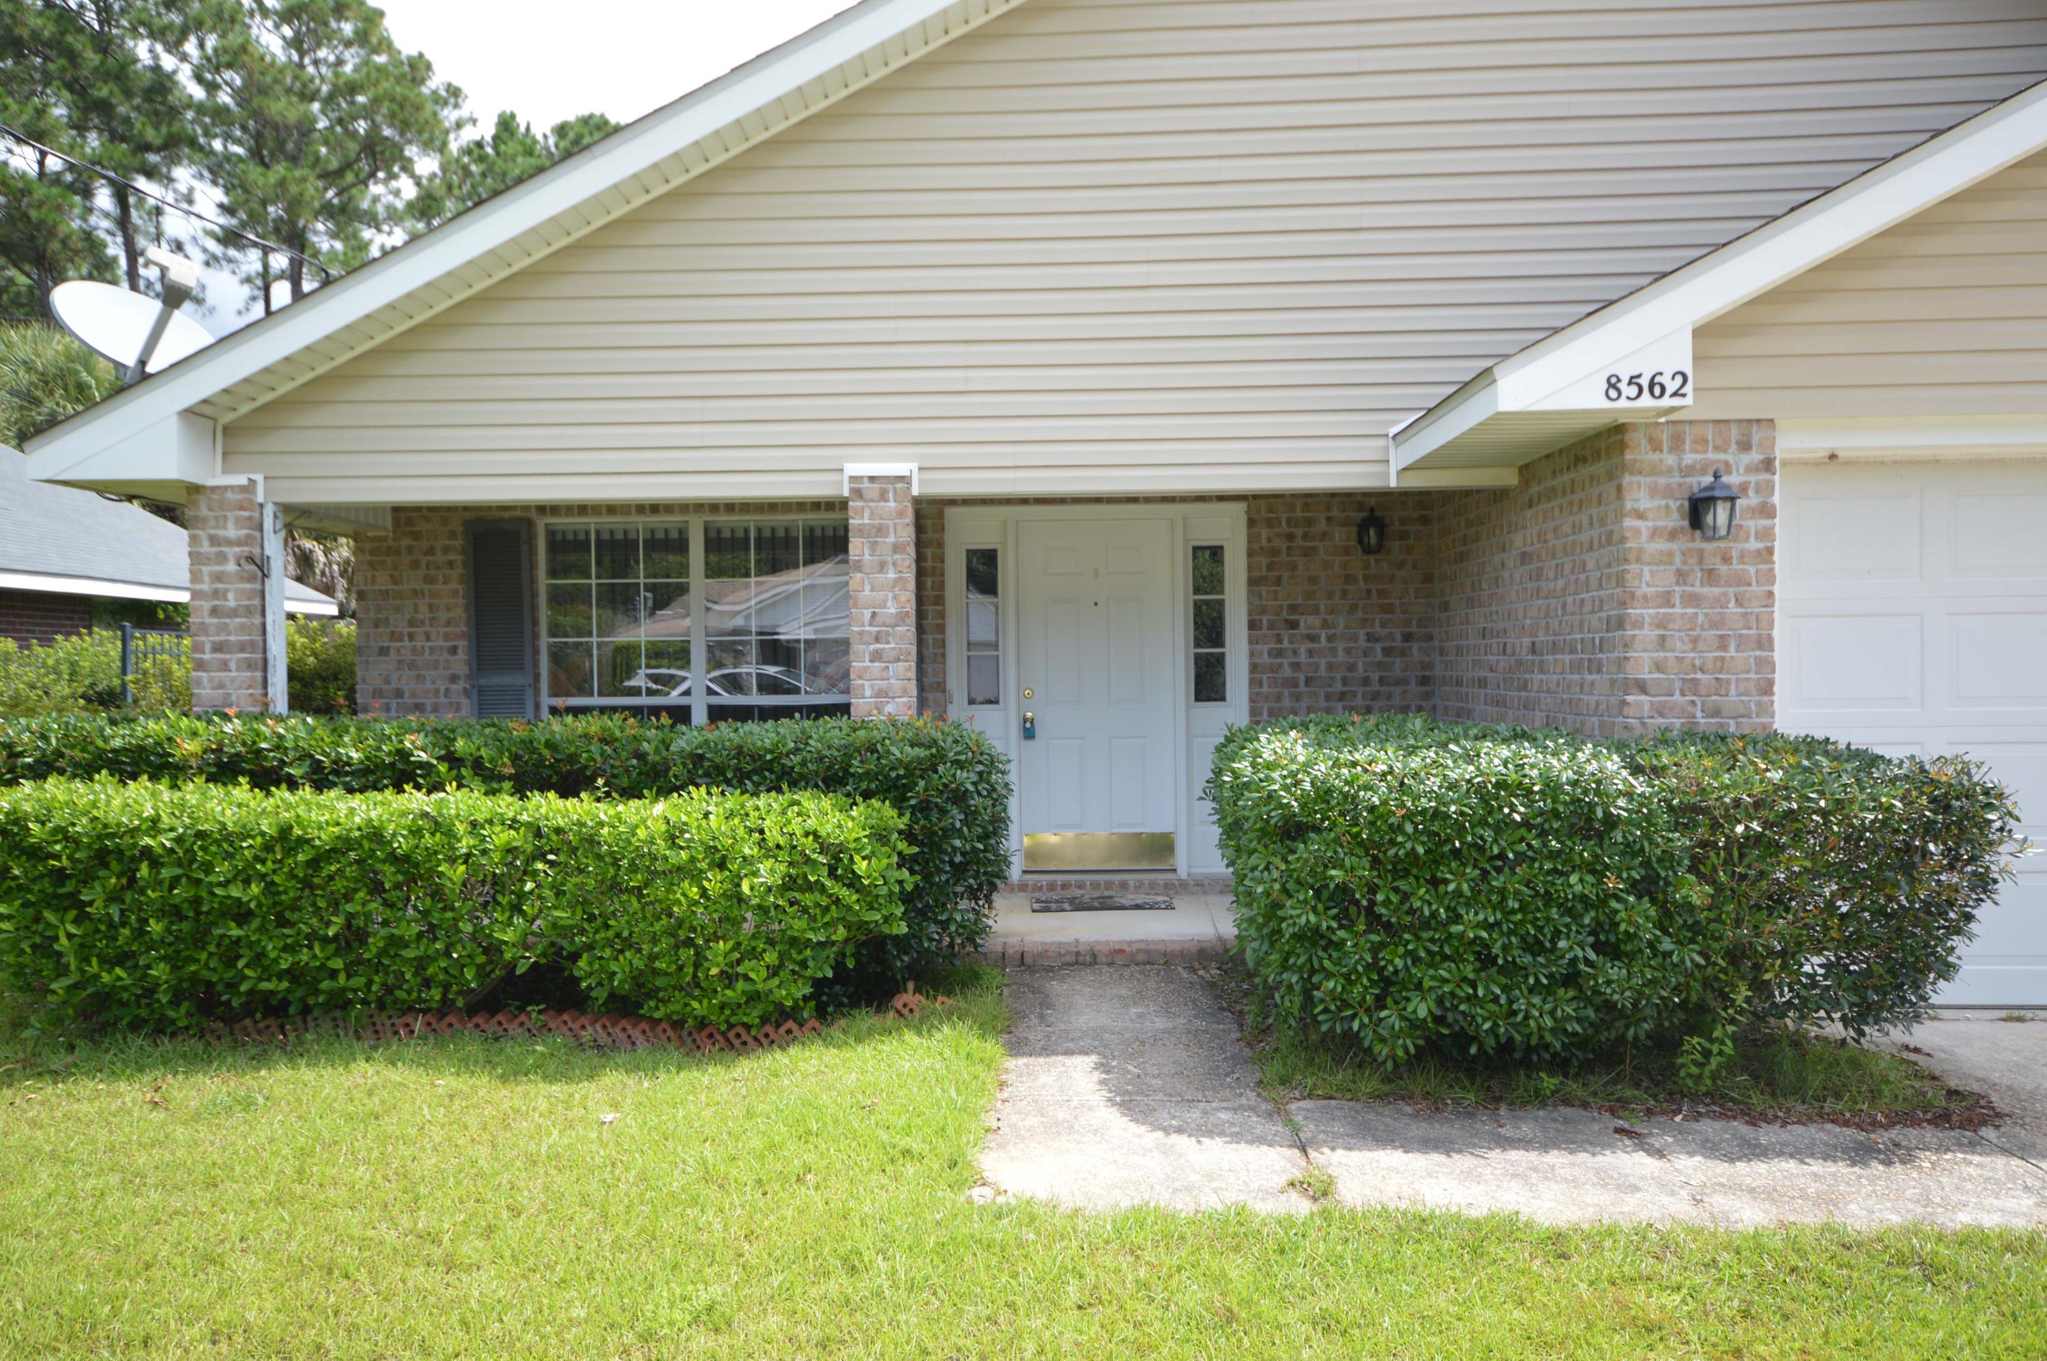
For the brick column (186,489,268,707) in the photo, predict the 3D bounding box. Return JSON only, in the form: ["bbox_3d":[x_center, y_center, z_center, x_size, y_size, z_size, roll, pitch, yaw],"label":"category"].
[{"bbox_3d":[-3.730,0.171,6.561,0.320,2.210,0.310,-1,1,2],"label":"brick column"}]

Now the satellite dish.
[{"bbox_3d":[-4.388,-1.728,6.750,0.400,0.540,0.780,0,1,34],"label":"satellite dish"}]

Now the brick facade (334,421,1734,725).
[{"bbox_3d":[-0.518,0.131,6.547,6.840,2.280,2.520,-1,1,2],"label":"brick facade"}]

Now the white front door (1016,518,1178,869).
[{"bbox_3d":[0.423,0.082,7.821,0.914,2.020,0.060,-1,1,2],"label":"white front door"}]

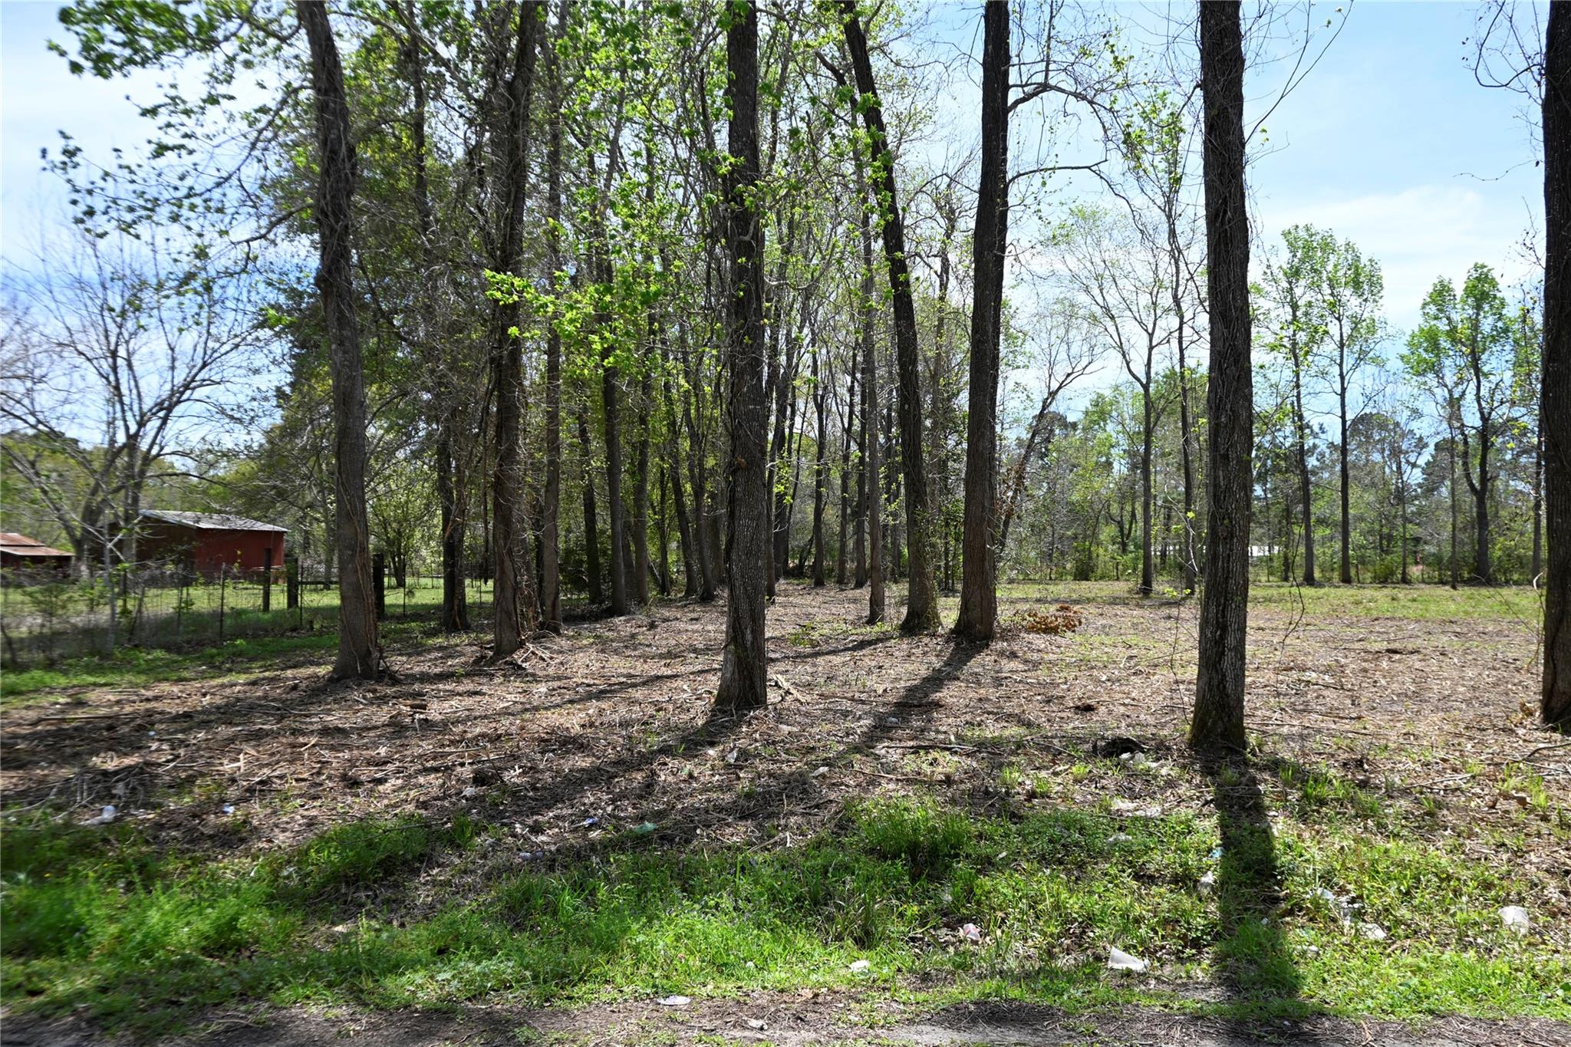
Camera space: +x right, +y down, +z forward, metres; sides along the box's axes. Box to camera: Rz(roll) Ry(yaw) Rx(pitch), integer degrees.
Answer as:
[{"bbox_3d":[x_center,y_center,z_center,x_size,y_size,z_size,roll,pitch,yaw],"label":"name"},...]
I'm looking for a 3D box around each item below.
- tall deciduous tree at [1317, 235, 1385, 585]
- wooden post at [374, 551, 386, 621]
[{"bbox_3d":[20.149,-4.049,42.000,2.600,12.500,2.600,0,-1,0],"label":"tall deciduous tree"},{"bbox_3d":[-7.683,1.185,22.300,0.200,1.350,0.200,0,-1,0],"label":"wooden post"}]

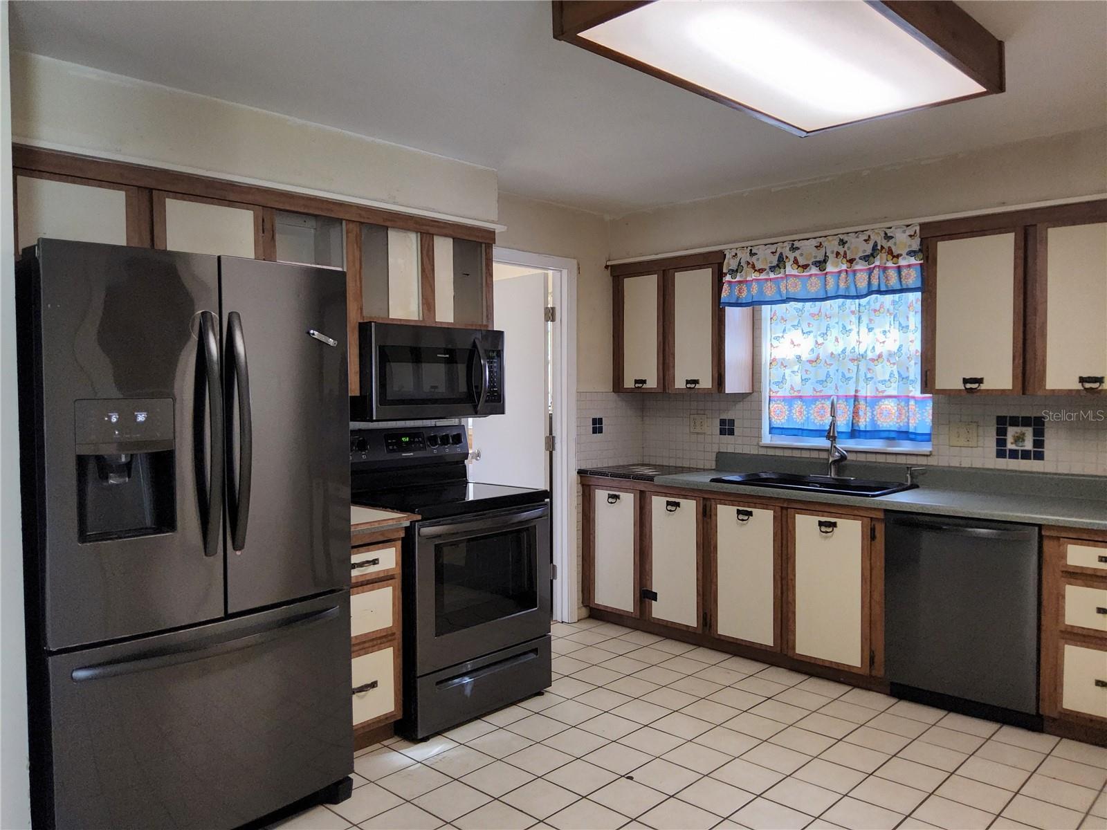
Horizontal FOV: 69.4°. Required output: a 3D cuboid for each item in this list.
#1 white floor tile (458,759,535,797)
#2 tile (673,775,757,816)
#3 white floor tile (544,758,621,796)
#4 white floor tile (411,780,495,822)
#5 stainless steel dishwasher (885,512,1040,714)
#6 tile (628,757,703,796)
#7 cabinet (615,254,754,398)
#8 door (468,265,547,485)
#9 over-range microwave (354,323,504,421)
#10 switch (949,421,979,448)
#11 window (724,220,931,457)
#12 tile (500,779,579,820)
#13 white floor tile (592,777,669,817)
[{"bbox_3d":[-0.200,1.314,2.873,0.202,0.010,0.202,2,3,43],"label":"white floor tile"},{"bbox_3d":[0.558,1.319,2.754,0.202,0.010,0.202,2,3,43],"label":"tile"},{"bbox_3d":[0.102,1.300,2.854,0.201,0.010,0.201,1,2,44],"label":"white floor tile"},{"bbox_3d":[-0.346,1.319,2.726,0.202,0.010,0.202,2,3,43],"label":"white floor tile"},{"bbox_3d":[1.889,0.812,3.542,0.598,0.784,0.610,1,2,44],"label":"stainless steel dishwasher"},{"bbox_3d":[0.396,1.298,2.858,0.201,0.010,0.201,1,2,44],"label":"tile"},{"bbox_3d":[0.767,-0.526,4.814,0.799,0.784,0.318,1,2,44],"label":"cabinet"},{"bbox_3d":[-0.278,0.194,5.019,0.697,2.058,0.040,1,2,44],"label":"door"},{"bbox_3d":[-0.629,-0.200,3.770,0.400,0.420,0.755,2,3,45],"label":"over-range microwave"},{"bbox_3d":[2.004,0.097,3.909,0.126,0.120,0.012,2,3,42],"label":"switch"},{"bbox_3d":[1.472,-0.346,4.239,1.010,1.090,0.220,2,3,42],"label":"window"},{"bbox_3d":[-0.046,1.305,2.700,0.201,0.010,0.201,1,2,44],"label":"tile"},{"bbox_3d":[0.254,1.303,2.710,0.201,0.010,0.201,1,2,44],"label":"white floor tile"}]

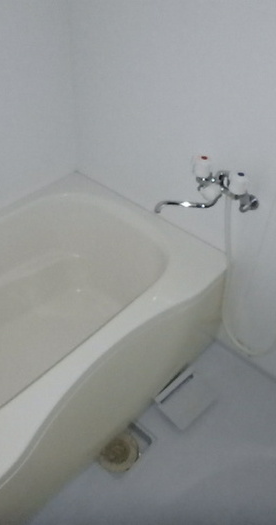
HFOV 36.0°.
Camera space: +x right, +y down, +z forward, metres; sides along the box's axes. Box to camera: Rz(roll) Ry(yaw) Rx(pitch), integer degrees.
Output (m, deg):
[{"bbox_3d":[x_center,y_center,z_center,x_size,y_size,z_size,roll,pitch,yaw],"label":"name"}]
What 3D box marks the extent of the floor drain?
[{"bbox_3d":[-0.063,0.608,1.373,0.135,0.020,0.135,2,41,-2],"label":"floor drain"}]

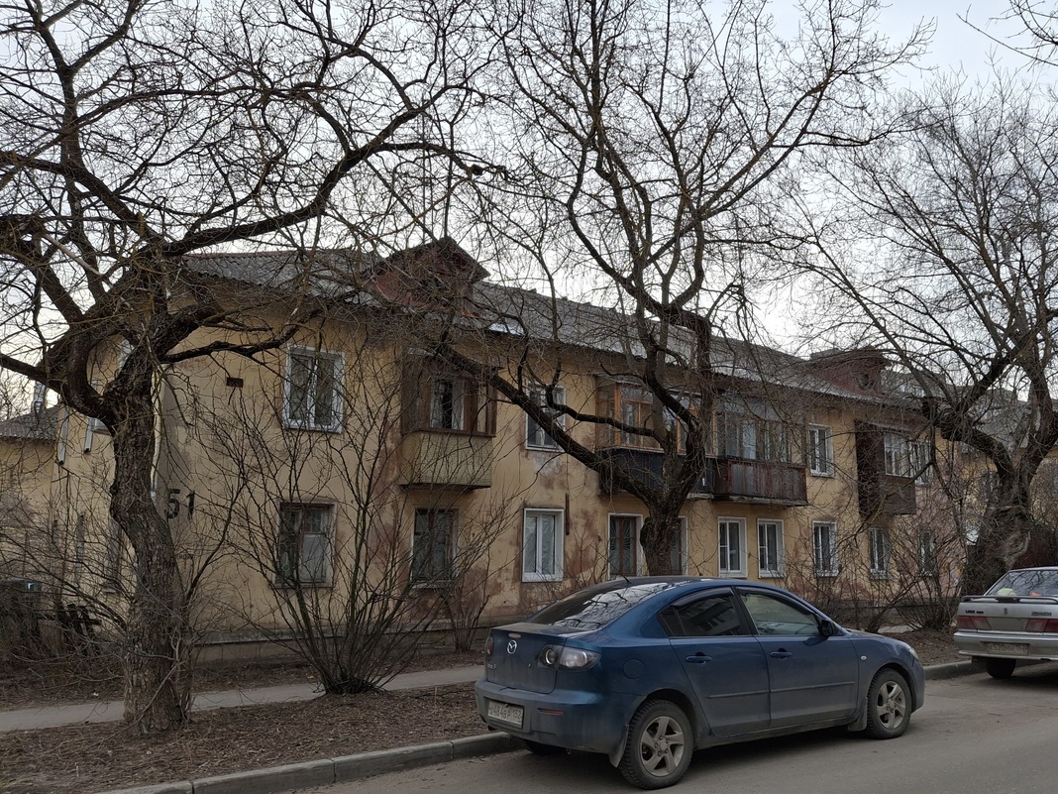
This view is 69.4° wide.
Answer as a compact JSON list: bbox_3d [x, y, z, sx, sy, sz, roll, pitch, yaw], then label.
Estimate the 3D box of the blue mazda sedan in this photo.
[{"bbox_3d":[1.779,2.465,7.292,4.510,1.465,1.780,4,-9,-27],"label":"blue mazda sedan"}]

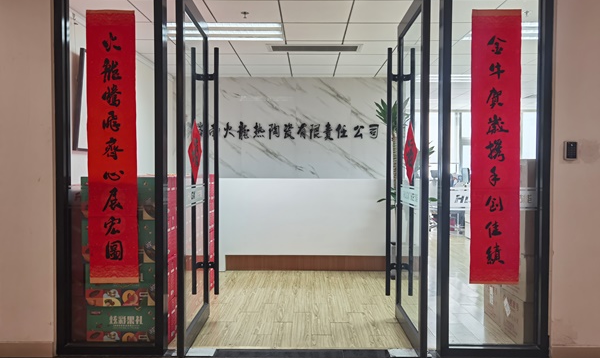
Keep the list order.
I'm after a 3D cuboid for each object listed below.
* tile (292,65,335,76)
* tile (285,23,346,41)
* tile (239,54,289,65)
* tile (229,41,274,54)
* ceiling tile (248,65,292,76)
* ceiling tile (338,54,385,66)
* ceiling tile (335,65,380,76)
[{"bbox_3d":[0.176,-1.500,6.396,0.600,0.020,0.595,0,1,1],"label":"tile"},{"bbox_3d":[0.145,-1.456,4.612,0.600,0.020,0.595,0,1,1],"label":"tile"},{"bbox_3d":[-0.428,-1.475,5.780,0.600,0.025,0.600,0,1,1],"label":"tile"},{"bbox_3d":[-0.459,-1.460,5.185,0.560,0.025,0.600,0,1,1],"label":"tile"},{"bbox_3d":[-0.427,-1.504,6.406,0.600,0.020,0.595,0,1,1],"label":"ceiling tile"},{"bbox_3d":[0.772,-1.469,5.758,0.600,0.025,0.600,0,1,1],"label":"ceiling tile"},{"bbox_3d":[0.783,-1.484,6.354,0.600,0.025,0.600,0,1,1],"label":"ceiling tile"}]

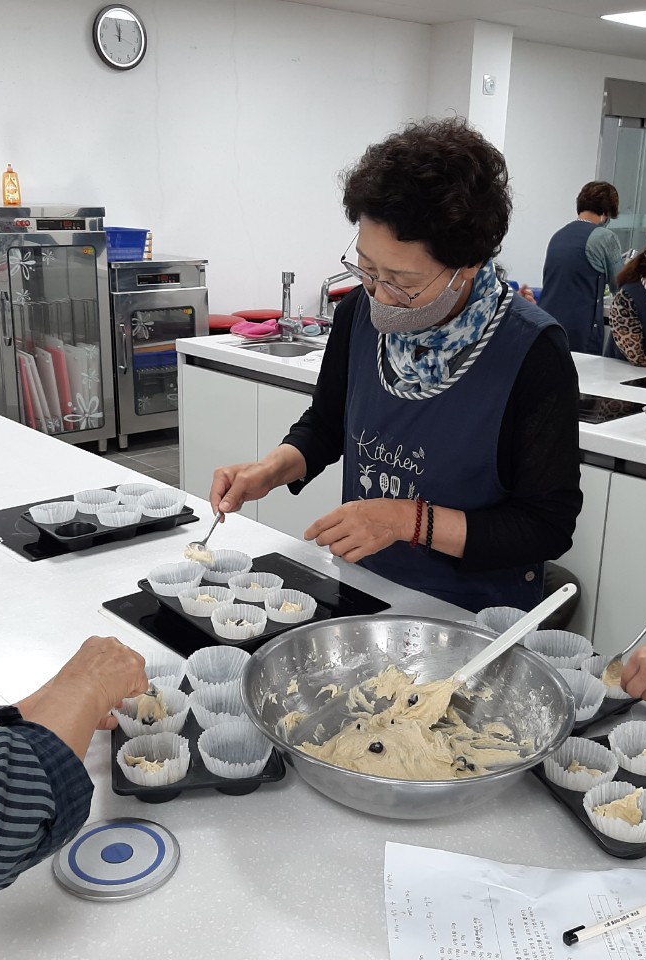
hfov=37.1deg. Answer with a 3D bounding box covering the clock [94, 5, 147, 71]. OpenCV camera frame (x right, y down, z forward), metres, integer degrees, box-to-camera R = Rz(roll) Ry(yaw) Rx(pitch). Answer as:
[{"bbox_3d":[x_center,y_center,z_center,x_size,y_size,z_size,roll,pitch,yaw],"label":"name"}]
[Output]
[{"bbox_3d":[-1.190,-2.596,5.643,0.355,0.355,0.050,-13,22,-38],"label":"clock"}]

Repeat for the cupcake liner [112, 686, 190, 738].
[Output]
[{"bbox_3d":[-0.195,0.280,1.110,0.083,0.052,0.083,1,17,0],"label":"cupcake liner"}]

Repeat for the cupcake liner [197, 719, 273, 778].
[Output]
[{"bbox_3d":[-0.095,0.306,1.052,0.081,0.045,0.081,1,17,0],"label":"cupcake liner"}]

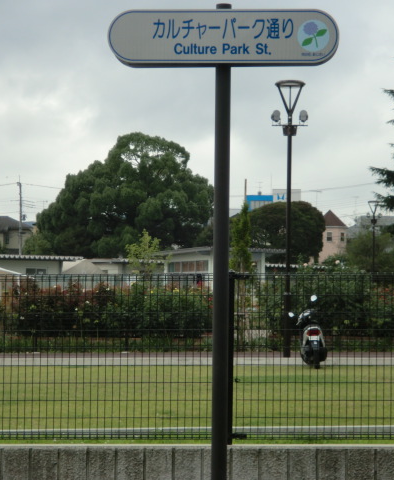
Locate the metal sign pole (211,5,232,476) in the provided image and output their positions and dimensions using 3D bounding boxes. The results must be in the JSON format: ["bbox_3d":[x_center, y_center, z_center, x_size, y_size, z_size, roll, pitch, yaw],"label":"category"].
[{"bbox_3d":[0.126,0.236,8.550,0.078,2.870,0.078,1,-2,3],"label":"metal sign pole"}]

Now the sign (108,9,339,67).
[{"bbox_3d":[0.135,-1.024,8.530,1.170,0.272,0.130,1,-2,3],"label":"sign"}]

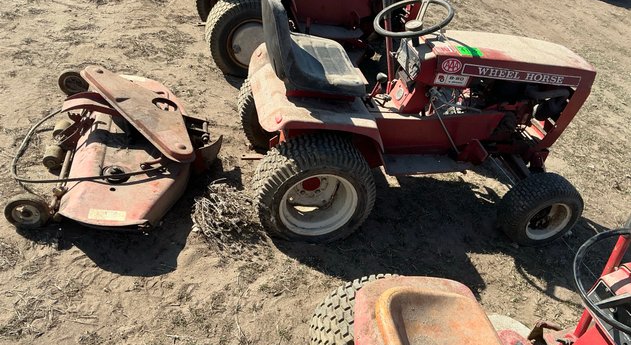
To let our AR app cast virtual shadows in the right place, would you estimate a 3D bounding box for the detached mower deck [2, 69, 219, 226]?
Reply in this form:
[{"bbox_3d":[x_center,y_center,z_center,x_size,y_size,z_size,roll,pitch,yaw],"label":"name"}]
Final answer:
[{"bbox_3d":[-0.945,-0.196,2.546,0.890,0.320,1.240,1,37,-15],"label":"detached mower deck"}]

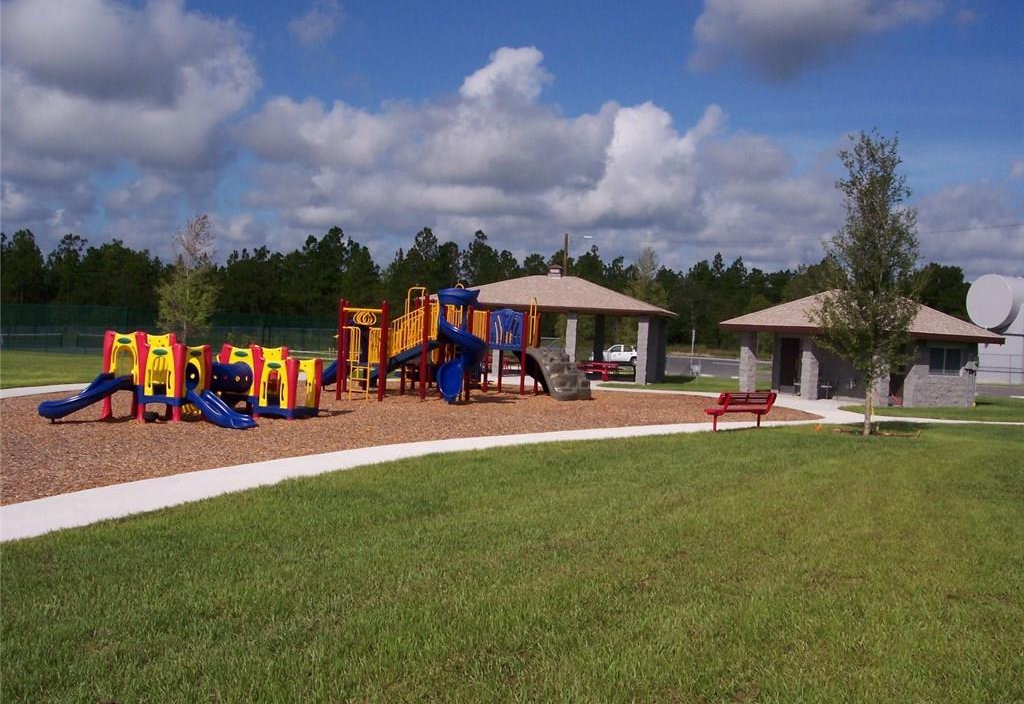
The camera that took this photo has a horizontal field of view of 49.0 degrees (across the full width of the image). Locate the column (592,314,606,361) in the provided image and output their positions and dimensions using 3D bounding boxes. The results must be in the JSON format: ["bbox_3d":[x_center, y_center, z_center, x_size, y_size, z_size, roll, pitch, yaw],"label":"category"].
[{"bbox_3d":[4.268,-0.224,54.951,0.412,2.957,0.412,3,1,14],"label":"column"}]

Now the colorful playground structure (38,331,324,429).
[{"bbox_3d":[-5.464,0.431,19.608,4.900,1.530,3.100,2,1,-44],"label":"colorful playground structure"}]

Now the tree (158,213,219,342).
[{"bbox_3d":[-12.458,-2.358,43.013,2.350,6.000,2.300,3,1,0],"label":"tree"}]

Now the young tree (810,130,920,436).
[{"bbox_3d":[7.466,-1.418,23.446,2.150,6.280,2.100,3,1,0],"label":"young tree"}]

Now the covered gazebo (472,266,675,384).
[{"bbox_3d":[1.940,-1.416,51.767,10.548,5.200,8.563,3,1,14],"label":"covered gazebo"}]

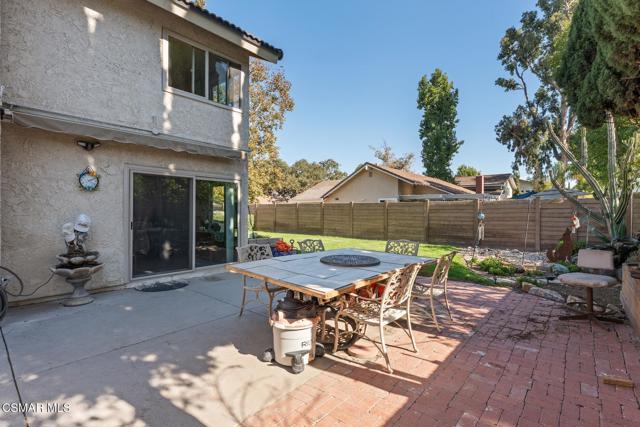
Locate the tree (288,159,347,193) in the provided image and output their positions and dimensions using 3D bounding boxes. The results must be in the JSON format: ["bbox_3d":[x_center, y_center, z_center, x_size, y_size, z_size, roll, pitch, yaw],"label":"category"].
[{"bbox_3d":[-0.400,-3.300,42.000,8.500,9.300,8.000,0,0,0],"label":"tree"}]

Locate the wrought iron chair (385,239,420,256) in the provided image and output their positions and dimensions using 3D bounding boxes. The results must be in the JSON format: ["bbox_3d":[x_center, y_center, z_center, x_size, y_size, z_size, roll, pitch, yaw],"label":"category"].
[{"bbox_3d":[1.260,0.910,4.680,0.570,0.900,0.630,0,0,38],"label":"wrought iron chair"}]

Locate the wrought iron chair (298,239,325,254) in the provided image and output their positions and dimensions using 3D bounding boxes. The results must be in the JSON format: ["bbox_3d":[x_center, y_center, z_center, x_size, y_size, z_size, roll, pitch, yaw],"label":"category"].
[{"bbox_3d":[0.040,0.910,4.700,0.570,0.900,0.630,0,0,-42],"label":"wrought iron chair"}]

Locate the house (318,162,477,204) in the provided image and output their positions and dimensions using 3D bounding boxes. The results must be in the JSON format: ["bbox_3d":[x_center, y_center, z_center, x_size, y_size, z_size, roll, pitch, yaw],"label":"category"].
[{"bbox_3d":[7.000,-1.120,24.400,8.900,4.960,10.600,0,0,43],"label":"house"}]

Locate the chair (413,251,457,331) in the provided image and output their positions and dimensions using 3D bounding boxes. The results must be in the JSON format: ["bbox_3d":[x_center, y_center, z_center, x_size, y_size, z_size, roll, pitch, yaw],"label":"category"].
[{"bbox_3d":[1.350,0.910,3.620,0.630,0.900,0.570,0,0,43],"label":"chair"}]

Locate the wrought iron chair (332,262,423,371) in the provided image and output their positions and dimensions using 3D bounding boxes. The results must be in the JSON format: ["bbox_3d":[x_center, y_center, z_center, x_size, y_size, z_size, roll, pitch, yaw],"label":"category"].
[{"bbox_3d":[0.600,0.910,2.800,0.630,0.900,0.570,0,0,43],"label":"wrought iron chair"}]

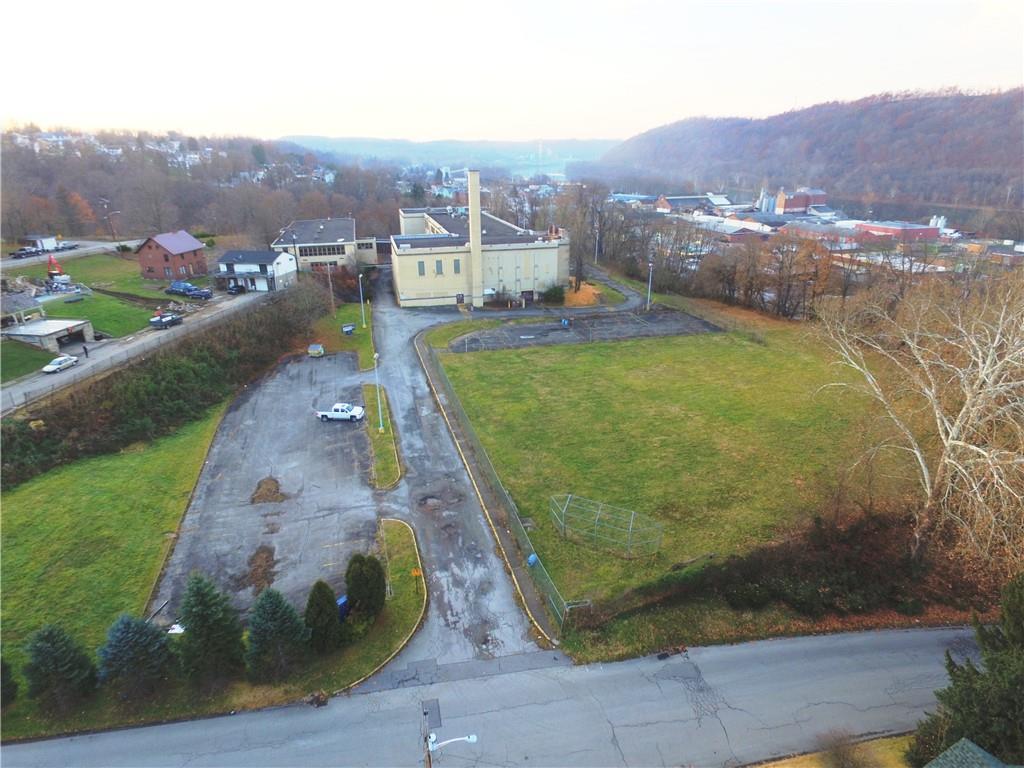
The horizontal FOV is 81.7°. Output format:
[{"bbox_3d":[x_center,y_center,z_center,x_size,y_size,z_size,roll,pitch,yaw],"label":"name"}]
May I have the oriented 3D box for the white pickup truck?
[{"bbox_3d":[-21.380,3.475,73.576,5.850,1.900,2.030,-1,22,-3],"label":"white pickup truck"}]

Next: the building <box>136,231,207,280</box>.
[{"bbox_3d":[-71.161,-26.939,123.426,8.800,8.396,9.306,4,23,10],"label":"building"}]

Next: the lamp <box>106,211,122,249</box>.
[{"bbox_3d":[-89.476,-34.734,133.000,2.200,8.200,0.500,0,22,0],"label":"lamp"}]

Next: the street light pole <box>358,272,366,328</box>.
[{"bbox_3d":[-27.043,-14.927,106.906,0.550,10.125,0.550,0,22,0],"label":"street light pole"}]

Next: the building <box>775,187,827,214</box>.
[{"bbox_3d":[239.177,-153.049,493.351,48.815,19.500,14.000,-12,25,-28],"label":"building"}]

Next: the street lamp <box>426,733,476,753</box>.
[{"bbox_3d":[-2.593,15.778,26.000,2.050,0.750,0.400,-1,22,-2],"label":"street lamp"}]

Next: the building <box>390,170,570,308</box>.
[{"bbox_3d":[-14.182,-43.183,154.105,37.600,26.500,77.000,-6,23,-14],"label":"building"}]

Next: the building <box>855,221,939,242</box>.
[{"bbox_3d":[240.241,-96.505,371.121,31.268,7.600,32.238,-8,24,-18],"label":"building"}]

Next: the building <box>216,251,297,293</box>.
[{"bbox_3d":[-49.007,-22.135,113.731,11.488,6.651,9.271,3,23,8],"label":"building"}]

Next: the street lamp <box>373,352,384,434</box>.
[{"bbox_3d":[-15.303,1.192,67.888,0.550,10.056,0.550,0,22,0],"label":"street lamp"}]

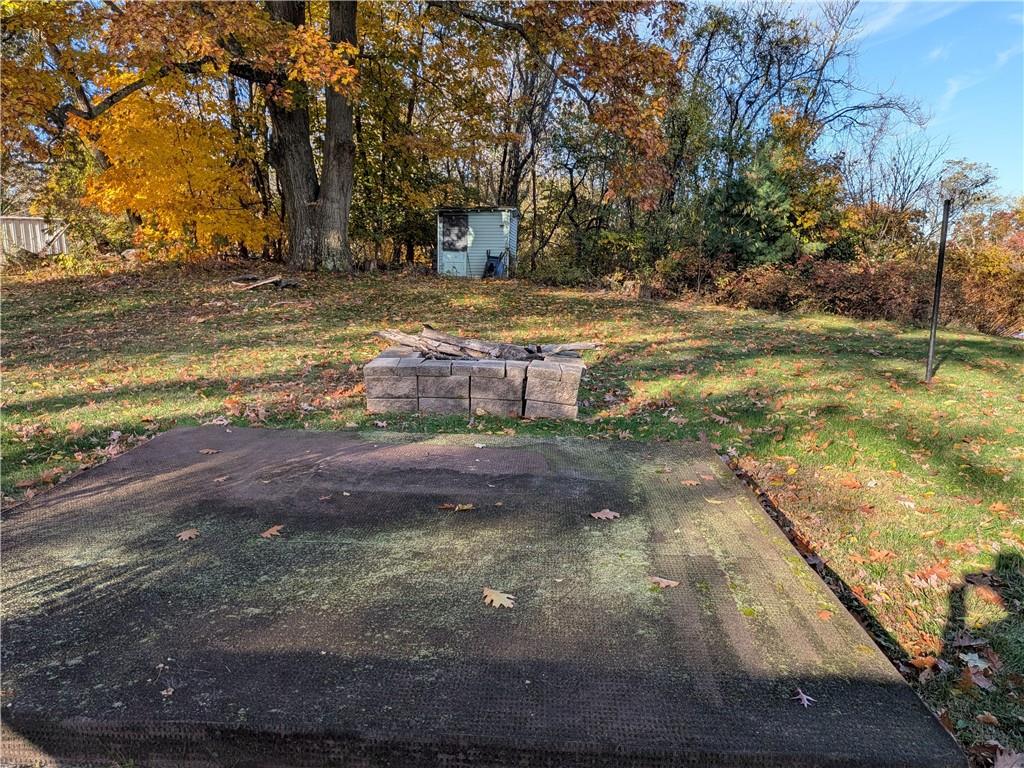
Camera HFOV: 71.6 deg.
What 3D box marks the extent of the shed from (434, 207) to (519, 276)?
[{"bbox_3d":[-1.085,-4.749,23.873,2.380,2.270,1.800,3,11,9],"label":"shed"}]

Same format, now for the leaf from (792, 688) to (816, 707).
[{"bbox_3d":[0.862,0.928,2.106,0.070,0.014,0.088,6,12,20],"label":"leaf"}]

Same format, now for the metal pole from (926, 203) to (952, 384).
[{"bbox_3d":[4.915,-1.057,8.172,0.063,2.080,0.063,0,11,0],"label":"metal pole"}]

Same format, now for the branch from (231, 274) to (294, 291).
[{"bbox_3d":[-5.530,-2.236,15.800,1.350,0.260,0.600,4,11,15],"label":"branch"}]

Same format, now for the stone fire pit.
[{"bbox_3d":[-0.304,-0.051,6.815,1.860,0.430,1.360,2,11,2],"label":"stone fire pit"}]

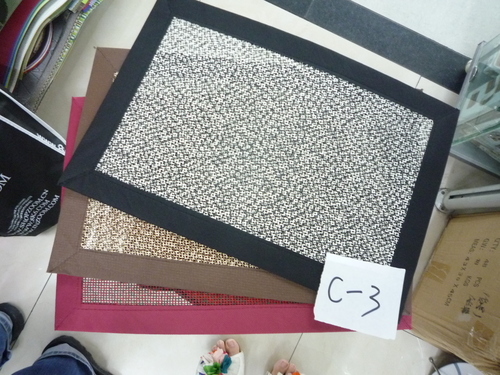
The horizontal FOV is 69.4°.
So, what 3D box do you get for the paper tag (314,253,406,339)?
[{"bbox_3d":[0.265,0.257,0.860,0.195,0.008,0.162,13,82,-1],"label":"paper tag"}]

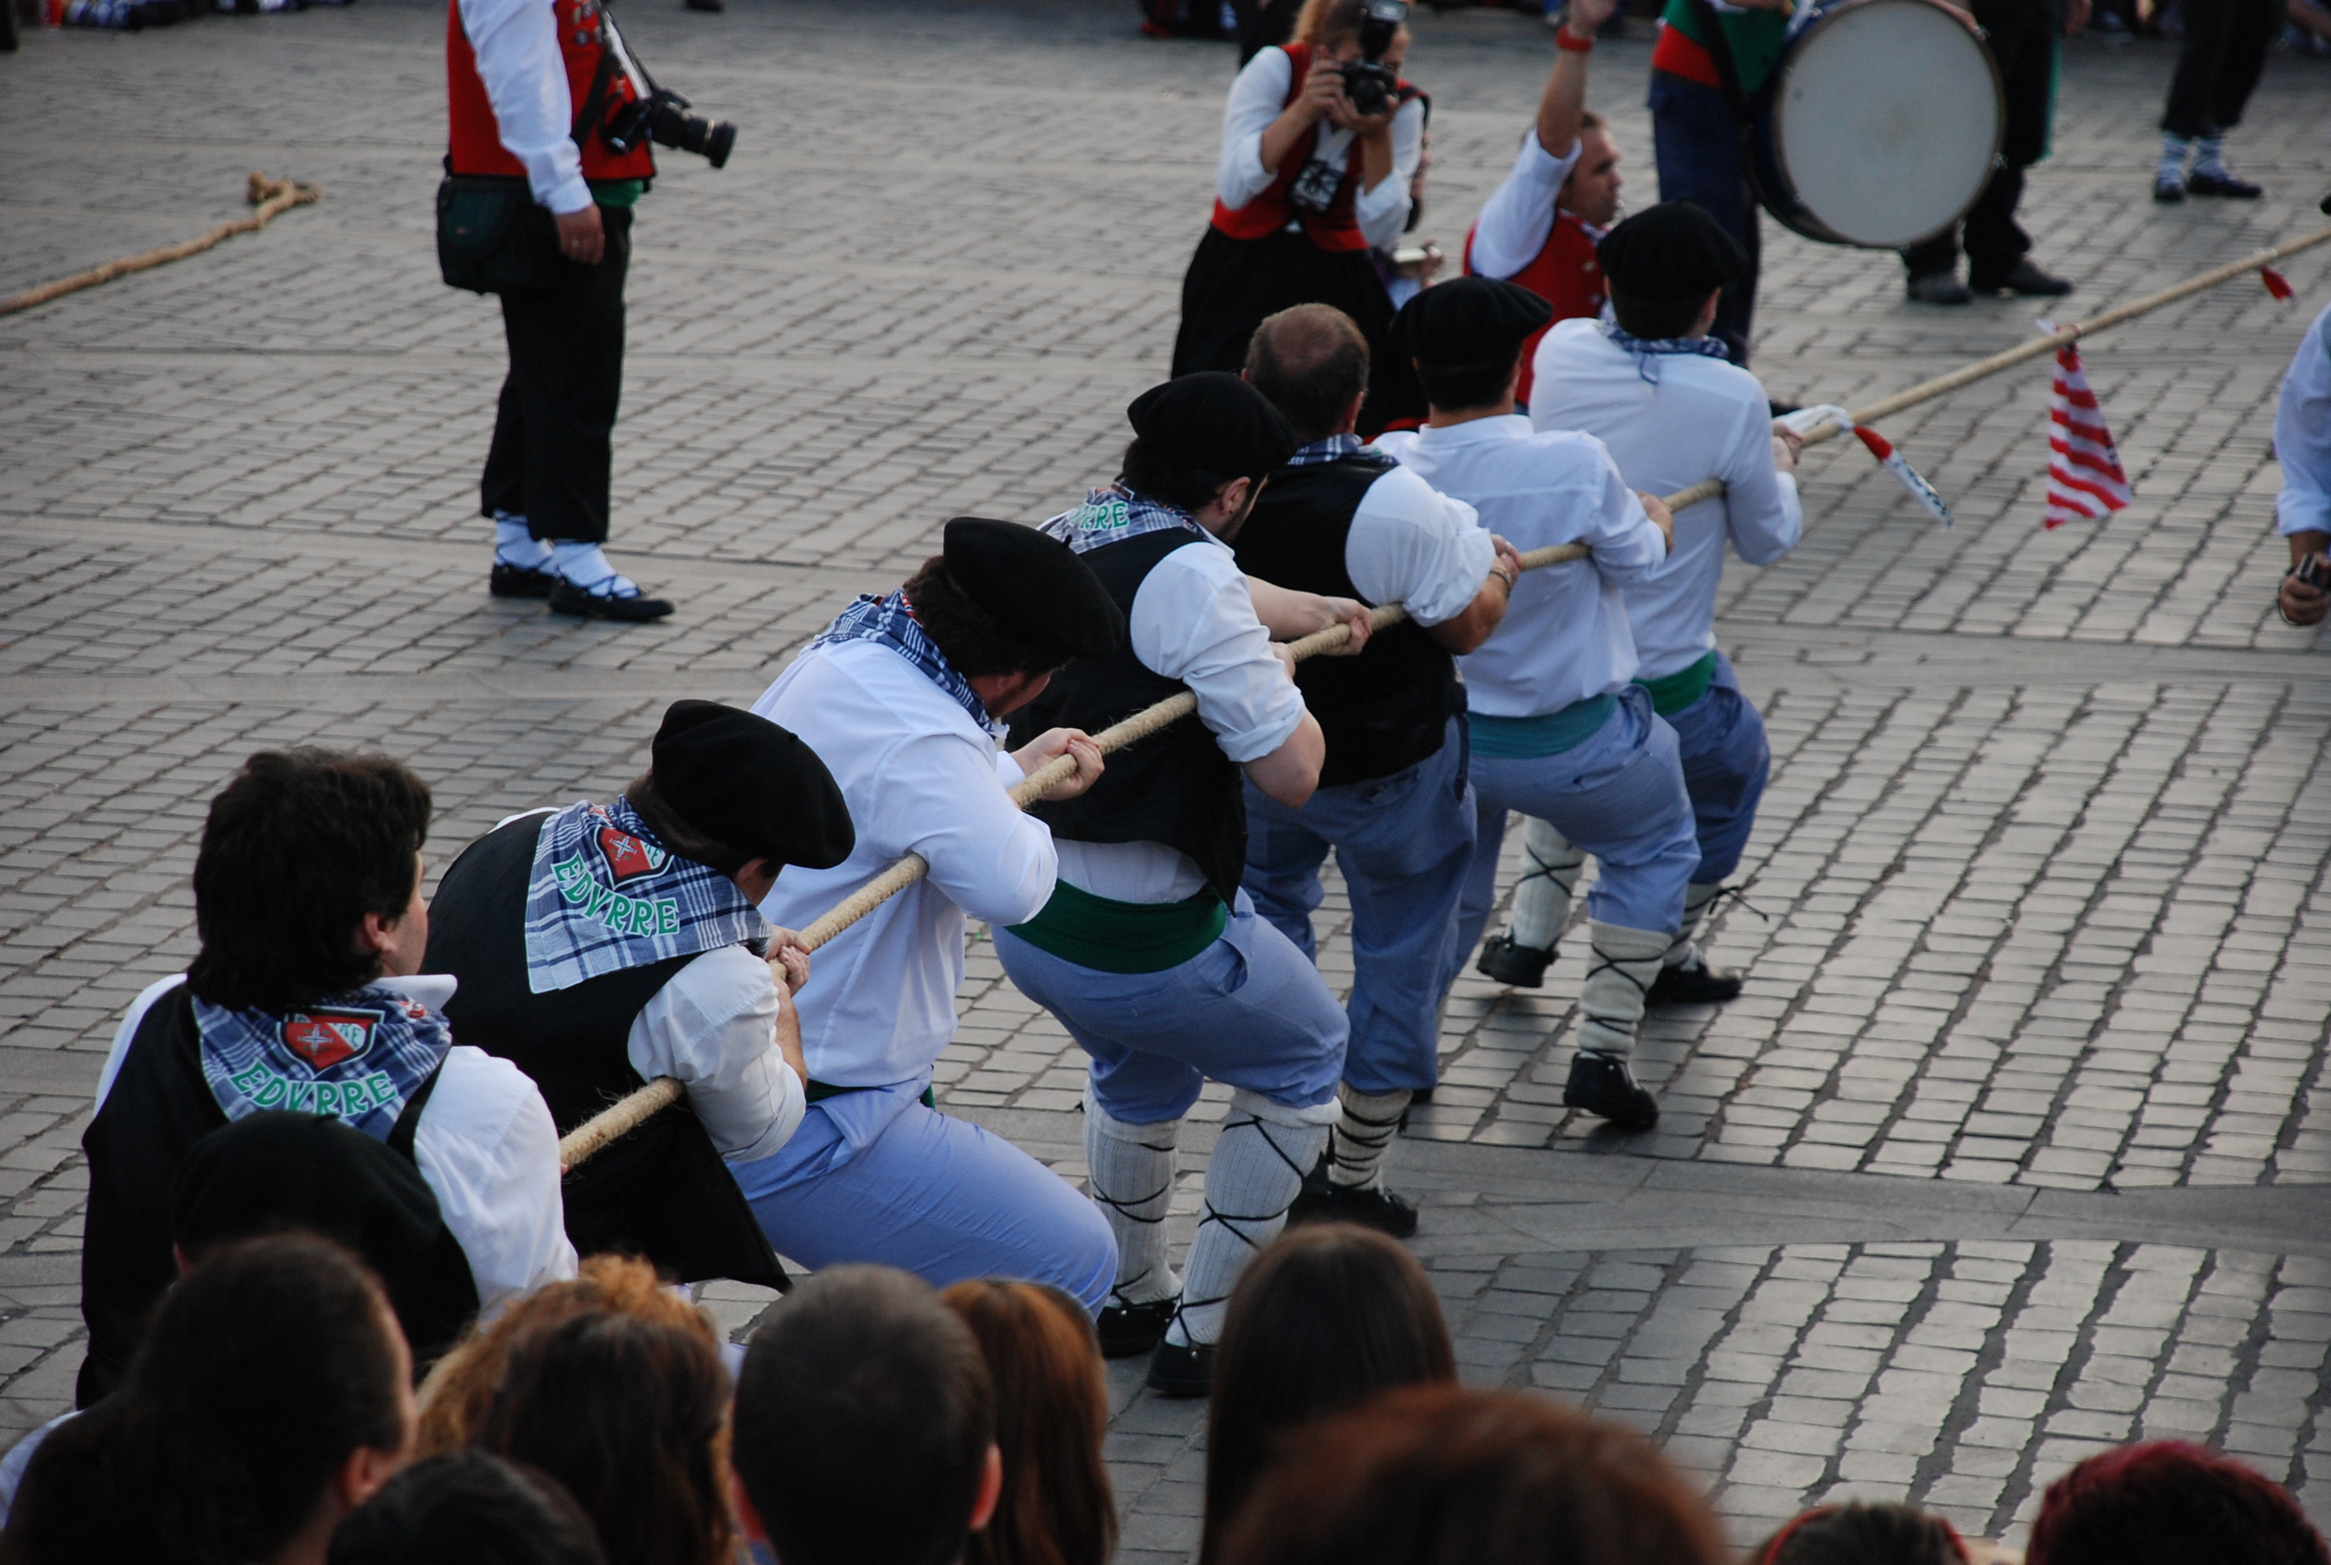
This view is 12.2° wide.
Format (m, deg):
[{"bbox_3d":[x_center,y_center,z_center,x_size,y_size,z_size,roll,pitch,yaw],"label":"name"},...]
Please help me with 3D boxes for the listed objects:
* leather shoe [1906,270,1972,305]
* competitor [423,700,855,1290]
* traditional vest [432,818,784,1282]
[{"bbox_3d":[2.408,-1.539,33.950,0.105,0.110,0.270,-5,9,-35],"label":"leather shoe"},{"bbox_3d":[-0.658,0.574,13.600,0.520,1.340,0.680,6,10,38],"label":"competitor"},{"bbox_3d":[-0.696,0.336,13.500,0.450,0.560,0.360,6,10,38],"label":"traditional vest"}]

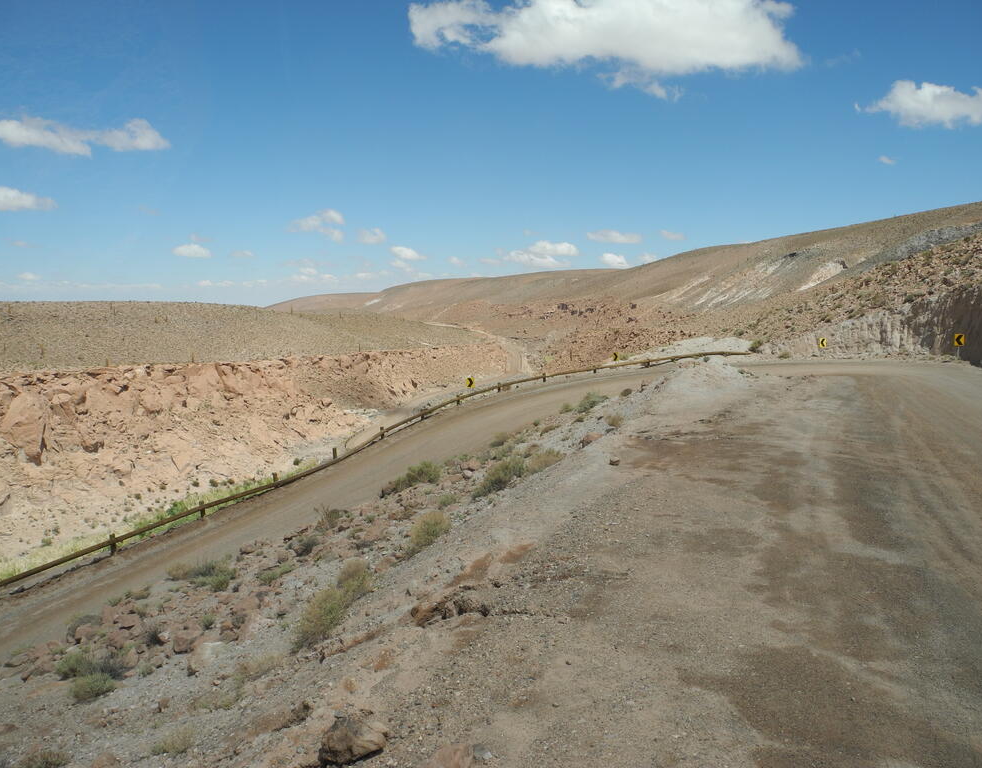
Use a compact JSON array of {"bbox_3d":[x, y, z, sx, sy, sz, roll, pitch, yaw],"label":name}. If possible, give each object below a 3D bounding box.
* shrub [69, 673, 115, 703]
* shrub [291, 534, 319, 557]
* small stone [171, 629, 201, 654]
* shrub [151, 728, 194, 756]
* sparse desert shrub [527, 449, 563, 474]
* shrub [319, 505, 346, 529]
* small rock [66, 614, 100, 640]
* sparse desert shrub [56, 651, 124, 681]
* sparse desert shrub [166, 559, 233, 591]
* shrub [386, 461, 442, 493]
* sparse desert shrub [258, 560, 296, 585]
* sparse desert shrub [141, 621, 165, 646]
[{"bbox_3d":[-7.846,5.975,16.308,0.906,0.502,0.770,-3,6,-26],"label":"shrub"},{"bbox_3d":[-5.619,4.892,25.088,0.848,0.566,0.721,-1,6,-13],"label":"shrub"},{"bbox_3d":[-6.791,5.724,18.412,0.622,0.509,0.529,-2,6,-21],"label":"small stone"},{"bbox_3d":[-4.690,5.265,12.198,0.619,0.376,0.495,-2,6,-22],"label":"shrub"},{"bbox_3d":[1.668,2.372,25.353,1.102,0.756,0.882,0,6,4],"label":"sparse desert shrub"},{"bbox_3d":[-5.613,4.692,29.331,0.921,0.782,0.829,-1,6,-11],"label":"shrub"},{"bbox_3d":[-11.004,6.559,22.311,0.916,0.616,0.778,-3,6,-27],"label":"small rock"},{"bbox_3d":[-8.716,6.148,18.027,1.523,0.592,1.066,-3,6,-27],"label":"sparse desert shrub"},{"bbox_3d":[-8.667,5.683,24.712,1.969,0.764,1.280,-2,6,-20],"label":"sparse desert shrub"},{"bbox_3d":[-3.195,3.813,34.146,2.309,0.989,1.616,-1,6,-5],"label":"shrub"},{"bbox_3d":[-5.861,5.151,22.632,1.038,0.525,0.831,-1,6,-15],"label":"sparse desert shrub"},{"bbox_3d":[-7.910,5.848,19.414,0.563,0.548,0.534,-2,6,-23],"label":"sparse desert shrub"}]

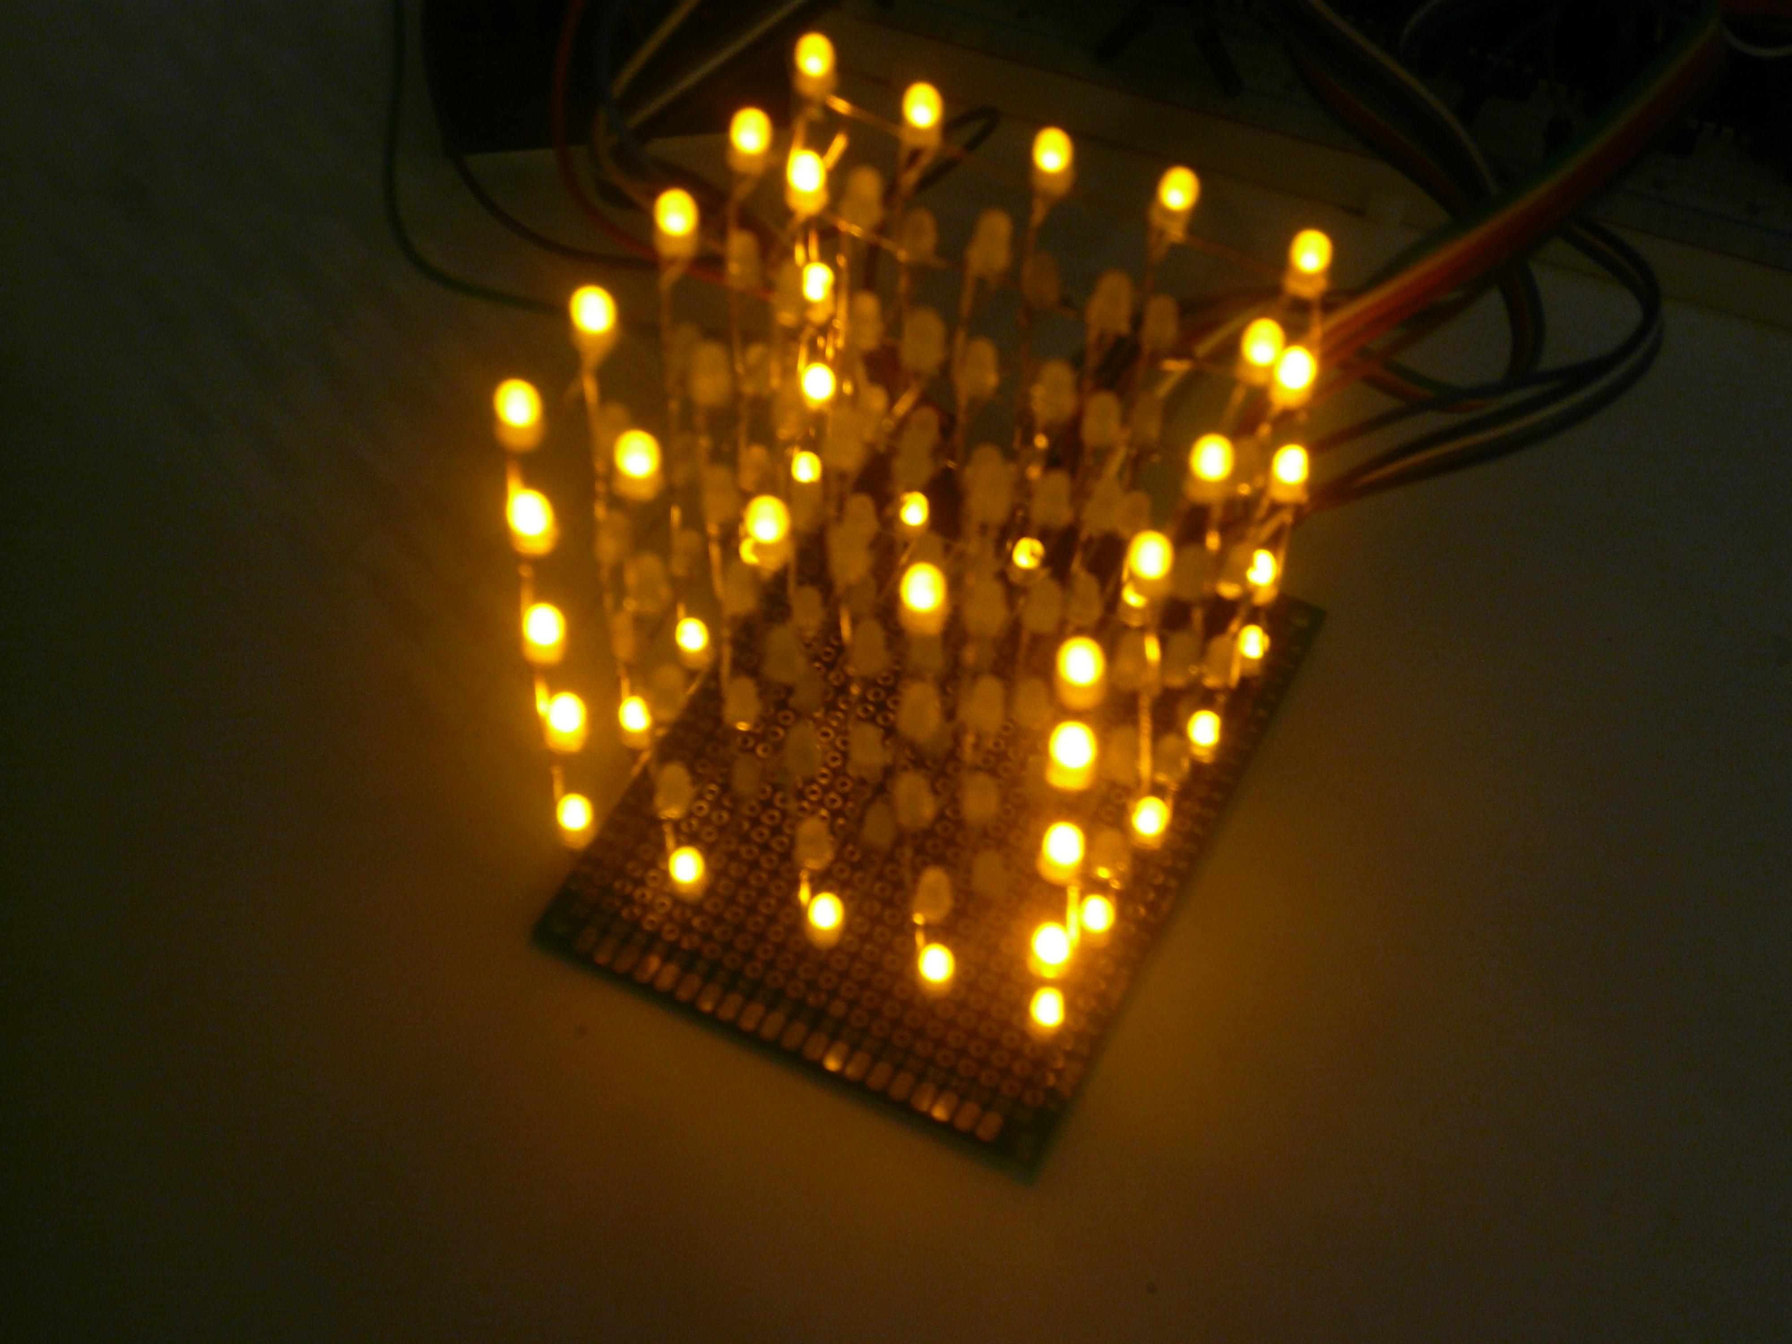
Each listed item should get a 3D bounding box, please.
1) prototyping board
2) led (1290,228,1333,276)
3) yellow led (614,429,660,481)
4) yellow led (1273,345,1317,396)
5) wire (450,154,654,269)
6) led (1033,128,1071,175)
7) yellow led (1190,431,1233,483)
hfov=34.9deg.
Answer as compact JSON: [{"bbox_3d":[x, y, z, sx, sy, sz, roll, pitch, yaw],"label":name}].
[{"bbox_3d":[0.006,0.011,0.319,0.060,0.002,0.080,23,57,16],"label":"prototyping board"},{"bbox_3d":[0.038,-0.038,0.261,0.004,0.005,0.004,0,55,0],"label":"led"},{"bbox_3d":[-0.022,-0.018,0.245,0.004,0.005,0.004,0,55,0],"label":"yellow led"},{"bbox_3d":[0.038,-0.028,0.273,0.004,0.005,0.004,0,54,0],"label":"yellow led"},{"bbox_3d":[-0.046,-0.059,0.371,0.036,0.003,0.007,31,59,20],"label":"wire"},{"bbox_3d":[0.015,-0.048,0.268,0.004,0.005,0.004,0,55,0],"label":"led"},{"bbox_3d":[0.027,-0.018,0.247,0.004,0.005,0.004,0,55,0],"label":"yellow led"}]

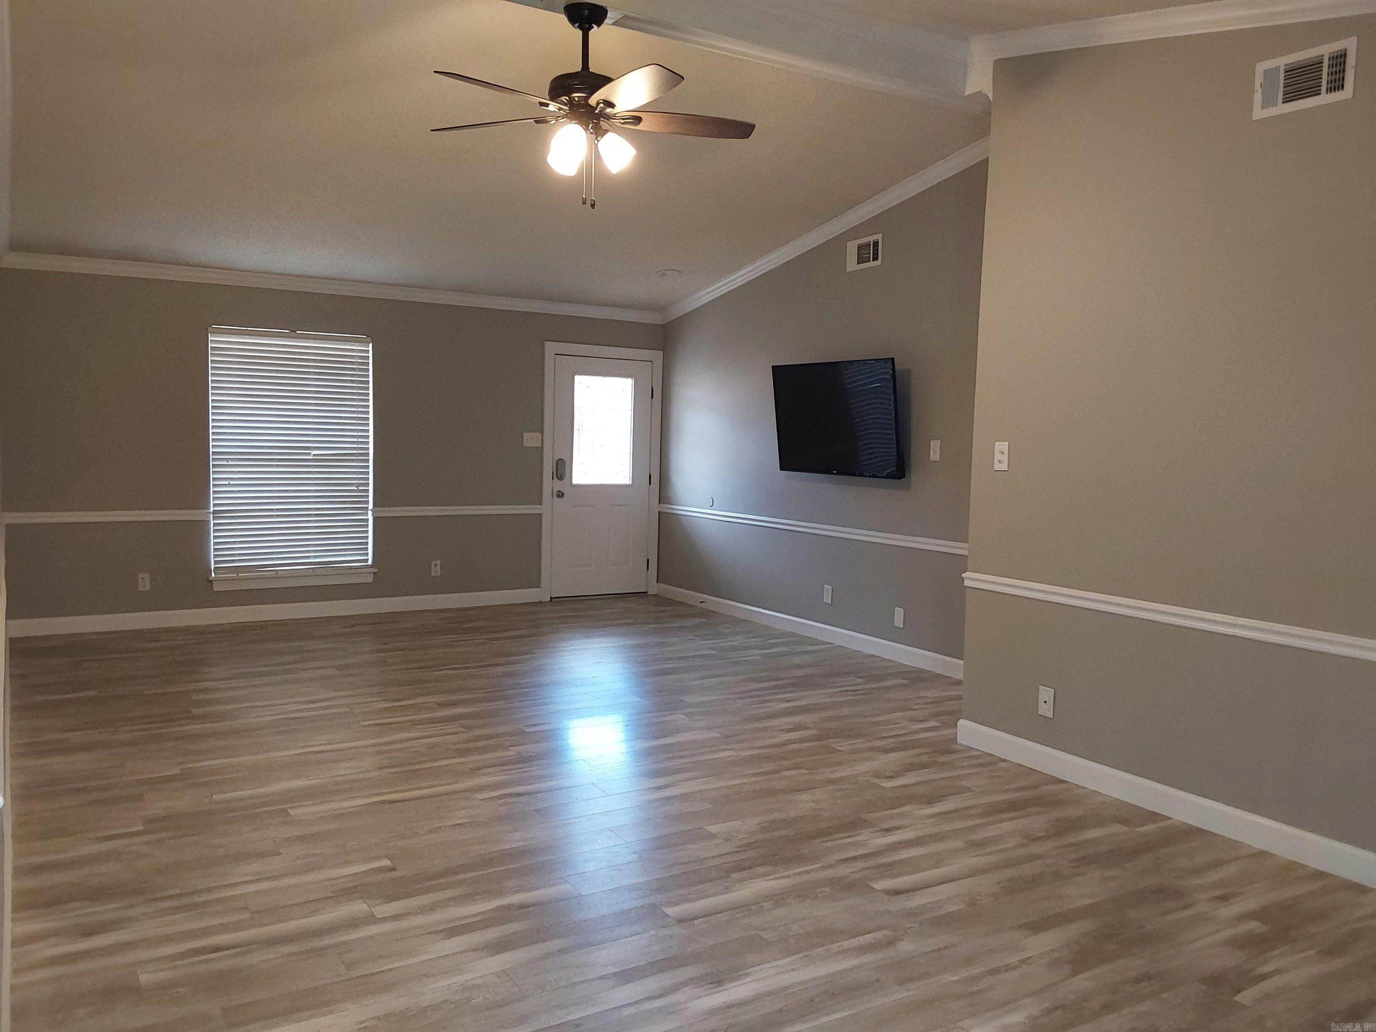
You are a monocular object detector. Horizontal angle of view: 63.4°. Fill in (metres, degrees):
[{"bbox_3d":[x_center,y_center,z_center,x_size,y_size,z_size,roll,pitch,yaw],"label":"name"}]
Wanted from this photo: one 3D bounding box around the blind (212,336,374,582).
[{"bbox_3d":[-2.853,-0.449,8.060,1.120,1.730,0.060,-1,5,-32],"label":"blind"}]

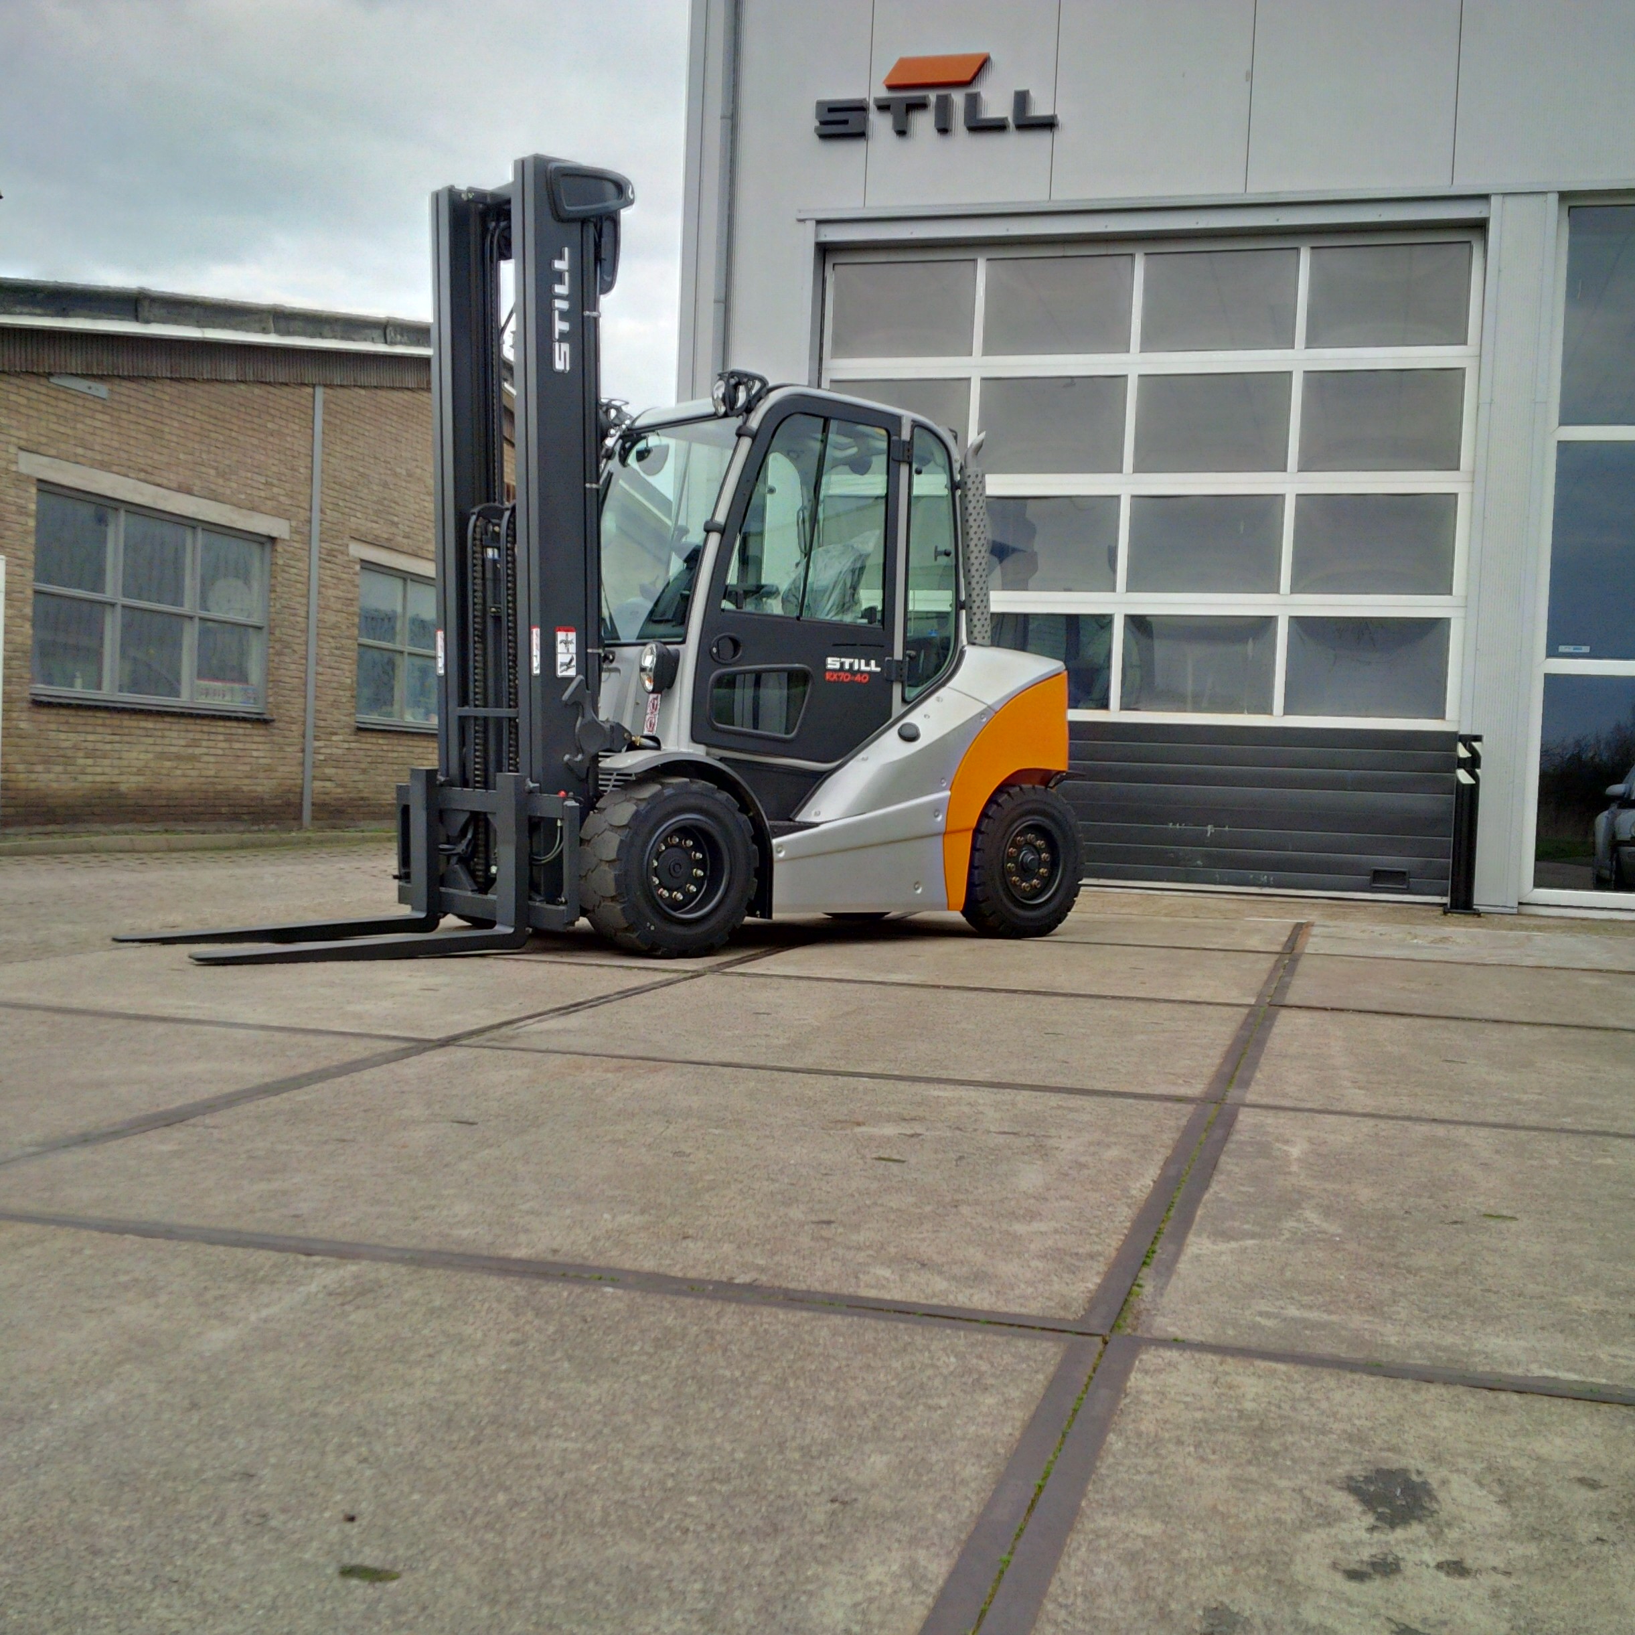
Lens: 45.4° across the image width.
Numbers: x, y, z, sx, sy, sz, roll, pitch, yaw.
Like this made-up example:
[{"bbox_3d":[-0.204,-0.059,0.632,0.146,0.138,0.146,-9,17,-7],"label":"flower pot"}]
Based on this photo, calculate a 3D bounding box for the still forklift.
[{"bbox_3d":[-0.677,-0.978,8.161,4.250,2.980,1.360,1,2,-40],"label":"still forklift"}]

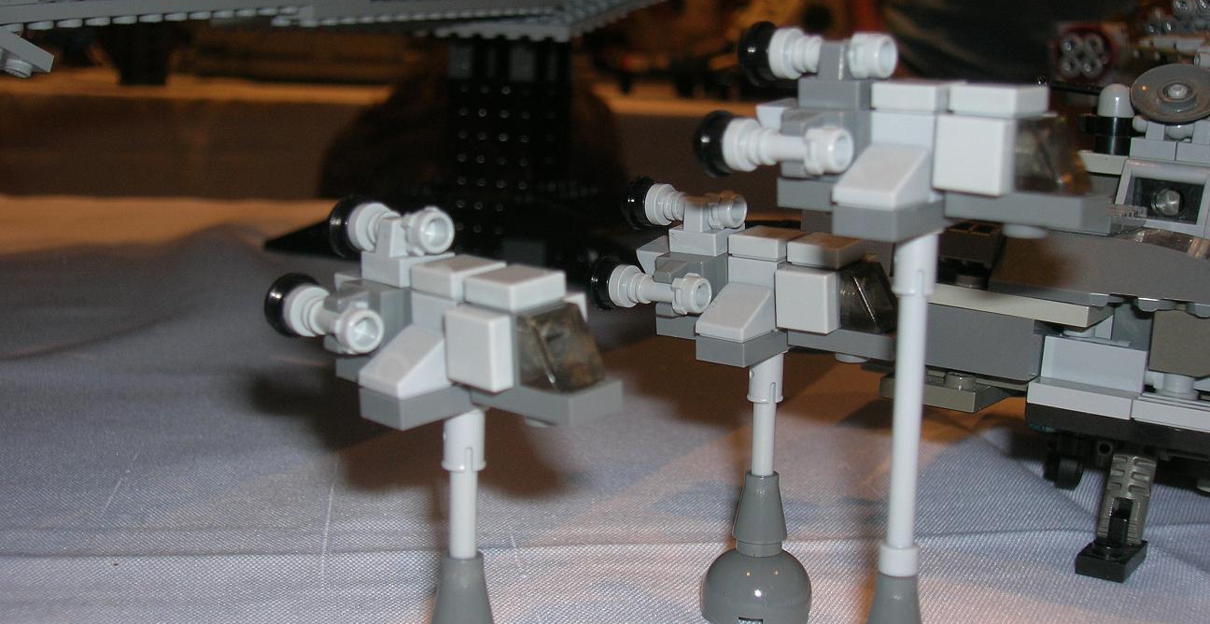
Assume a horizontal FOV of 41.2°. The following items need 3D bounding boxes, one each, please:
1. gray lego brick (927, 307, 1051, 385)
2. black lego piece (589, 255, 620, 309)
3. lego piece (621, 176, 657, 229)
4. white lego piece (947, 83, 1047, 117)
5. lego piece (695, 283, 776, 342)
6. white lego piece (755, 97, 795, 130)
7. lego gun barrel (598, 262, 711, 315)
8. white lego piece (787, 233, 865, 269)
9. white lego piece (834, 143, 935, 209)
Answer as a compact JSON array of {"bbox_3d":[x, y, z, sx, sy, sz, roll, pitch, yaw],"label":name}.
[{"bbox_3d":[0.058,0.004,0.254,0.023,0.010,0.008,10,14,36],"label":"gray lego brick"},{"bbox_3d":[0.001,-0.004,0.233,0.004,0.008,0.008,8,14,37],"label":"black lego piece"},{"bbox_3d":[0.006,-0.016,0.233,0.003,0.008,0.008,9,17,38],"label":"lego piece"},{"bbox_3d":[0.043,-0.023,0.176,0.008,0.003,0.008,9,15,39],"label":"white lego piece"},{"bbox_3d":[0.018,0.000,0.222,0.008,0.006,0.008,9,16,38],"label":"lego piece"},{"bbox_3d":[0.023,-0.021,0.196,0.006,0.008,0.008,9,15,40],"label":"white lego piece"},{"bbox_3d":[0.008,-0.003,0.228,0.015,0.006,0.006,9,16,38],"label":"lego gun barrel"},{"bbox_3d":[0.030,-0.008,0.216,0.008,0.003,0.008,9,17,38],"label":"white lego piece"},{"bbox_3d":[0.031,-0.015,0.178,0.008,0.006,0.008,9,15,39],"label":"white lego piece"}]

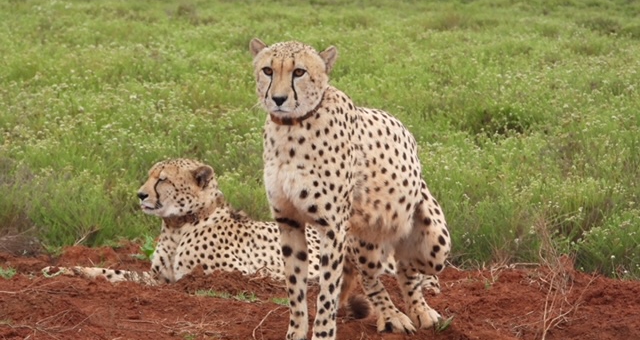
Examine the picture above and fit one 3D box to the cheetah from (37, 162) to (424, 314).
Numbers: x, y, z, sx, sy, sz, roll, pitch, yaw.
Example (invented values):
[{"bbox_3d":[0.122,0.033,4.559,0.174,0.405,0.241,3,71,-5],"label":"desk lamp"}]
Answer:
[{"bbox_3d":[-0.249,0.176,13.300,1.200,0.450,0.450,-1,5,-14],"label":"cheetah"}]

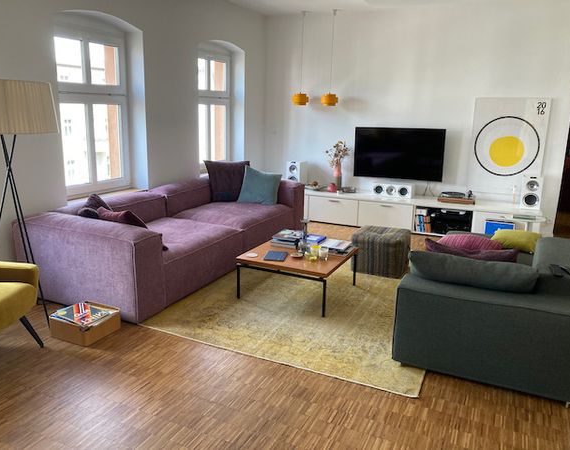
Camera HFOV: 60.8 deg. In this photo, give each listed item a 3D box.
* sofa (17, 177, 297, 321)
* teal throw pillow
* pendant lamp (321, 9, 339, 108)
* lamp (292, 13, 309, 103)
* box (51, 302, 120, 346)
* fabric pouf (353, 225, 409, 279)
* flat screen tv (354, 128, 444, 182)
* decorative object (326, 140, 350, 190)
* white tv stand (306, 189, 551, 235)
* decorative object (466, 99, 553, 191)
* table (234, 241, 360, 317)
[{"bbox_3d":[-0.961,0.008,5.155,1.216,0.687,3.253,7,14,23],"label":"sofa"},{"bbox_3d":[-0.306,-0.493,6.093,0.500,0.460,0.160,7,-2,23],"label":"teal throw pillow"},{"bbox_3d":[0.636,-2.258,6.593,0.258,1.259,0.258,7,14,25],"label":"pendant lamp"},{"bbox_3d":[0.244,-2.397,7.029,0.251,1.308,0.251,1,13,0],"label":"lamp"},{"bbox_3d":[-1.372,0.674,3.354,0.323,0.143,0.317,7,14,25],"label":"box"},{"bbox_3d":[0.994,0.262,4.924,0.479,0.392,0.471,7,14,23],"label":"fabric pouf"},{"bbox_3d":[1.555,-0.970,6.649,1.223,0.695,0.060,7,14,25],"label":"flat screen tv"},{"bbox_3d":[0.779,-0.854,7.087,0.310,0.716,0.270,7,14,23],"label":"decorative object"},{"bbox_3d":[1.604,-0.165,6.750,3.443,0.436,0.578,7,14,23],"label":"white tv stand"},{"bbox_3d":[2.773,-0.979,6.092,0.850,1.197,0.030,7,14,25],"label":"decorative object"},{"bbox_3d":[0.128,0.414,4.146,0.776,0.358,0.797,7,14,25],"label":"table"}]

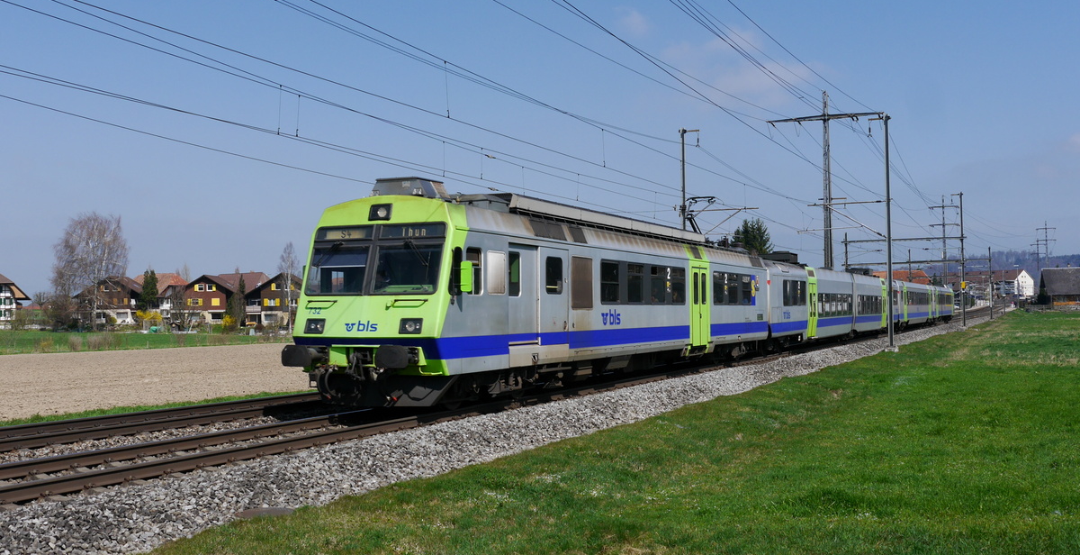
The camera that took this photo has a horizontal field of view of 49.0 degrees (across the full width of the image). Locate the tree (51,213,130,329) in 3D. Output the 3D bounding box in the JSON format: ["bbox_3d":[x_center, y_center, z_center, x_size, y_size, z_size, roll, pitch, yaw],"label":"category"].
[{"bbox_3d":[-81.145,-1.088,214.000,13.870,21.200,13.450,0,-2,-21],"label":"tree"}]

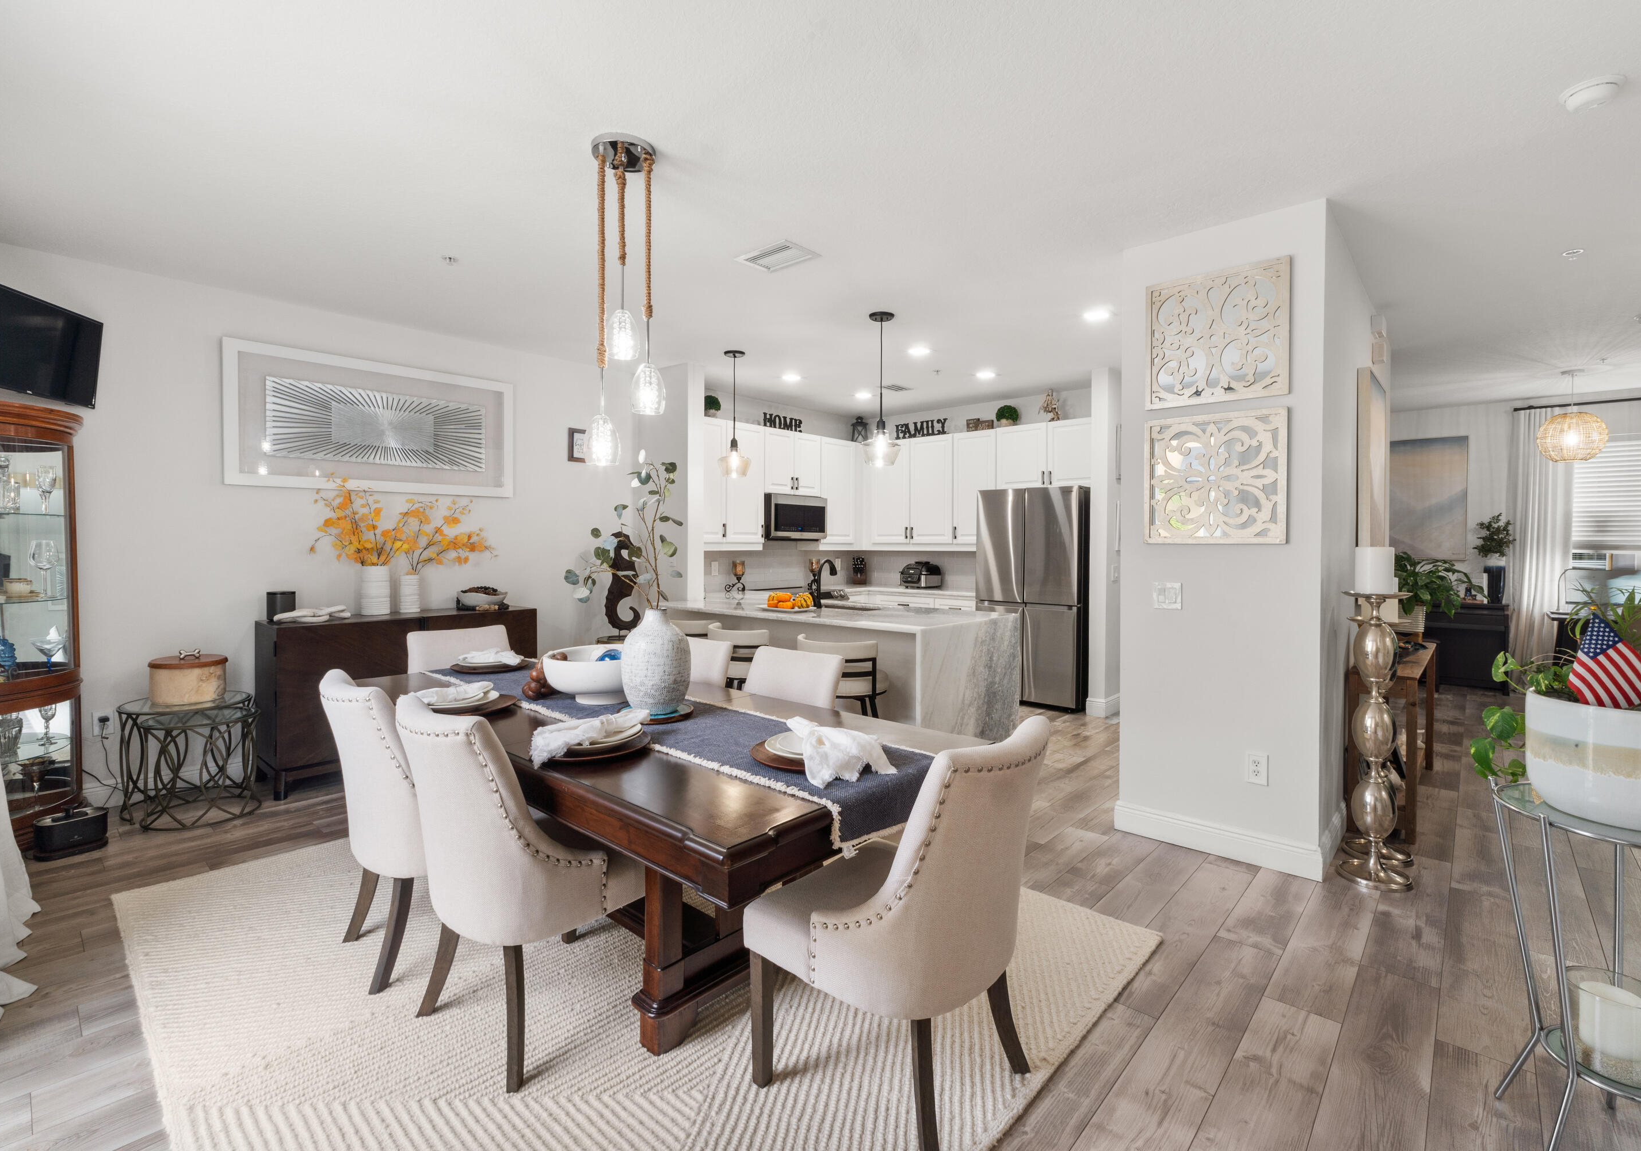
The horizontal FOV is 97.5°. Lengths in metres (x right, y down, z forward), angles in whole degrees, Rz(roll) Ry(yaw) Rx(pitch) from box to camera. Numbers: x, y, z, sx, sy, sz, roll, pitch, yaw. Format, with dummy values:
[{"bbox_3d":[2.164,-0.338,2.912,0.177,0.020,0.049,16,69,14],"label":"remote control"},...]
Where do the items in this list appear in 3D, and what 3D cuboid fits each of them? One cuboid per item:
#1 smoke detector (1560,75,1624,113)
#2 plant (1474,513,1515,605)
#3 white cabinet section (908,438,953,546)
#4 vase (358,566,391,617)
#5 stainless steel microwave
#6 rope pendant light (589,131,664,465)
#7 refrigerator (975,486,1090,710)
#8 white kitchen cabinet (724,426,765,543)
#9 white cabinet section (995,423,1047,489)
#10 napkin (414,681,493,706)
[{"bbox_3d":[2.301,-1.435,2.147,0.140,0.050,0.140,2,4,41],"label":"smoke detector"},{"bbox_3d":[6.320,-0.154,6.735,0.310,0.840,0.300,2,3,42],"label":"plant"},{"bbox_3d":[1.209,-0.834,7.186,0.505,1.043,0.340,2,3,42],"label":"white cabinet section"},{"bbox_3d":[-2.766,0.106,4.448,0.153,0.300,0.153,2,3,42],"label":"vase"},{"bbox_3d":[-0.337,-0.540,6.876,0.400,0.420,0.760,2,3,42],"label":"stainless steel microwave"},{"bbox_3d":[-0.701,-0.961,2.591,0.250,1.108,0.255,0,2,0],"label":"rope pendant light"},{"bbox_3d":[1.980,0.173,6.390,0.905,1.830,0.760,2,3,42],"label":"refrigerator"},{"bbox_3d":[-0.764,-0.785,6.284,0.350,1.020,0.455,2,4,41],"label":"white kitchen cabinet"},{"bbox_3d":[1.914,-1.061,6.549,0.492,0.546,0.360,2,3,42],"label":"white cabinet section"},{"bbox_3d":[-1.336,0.427,2.607,0.150,0.065,0.290,2,3,42],"label":"napkin"}]

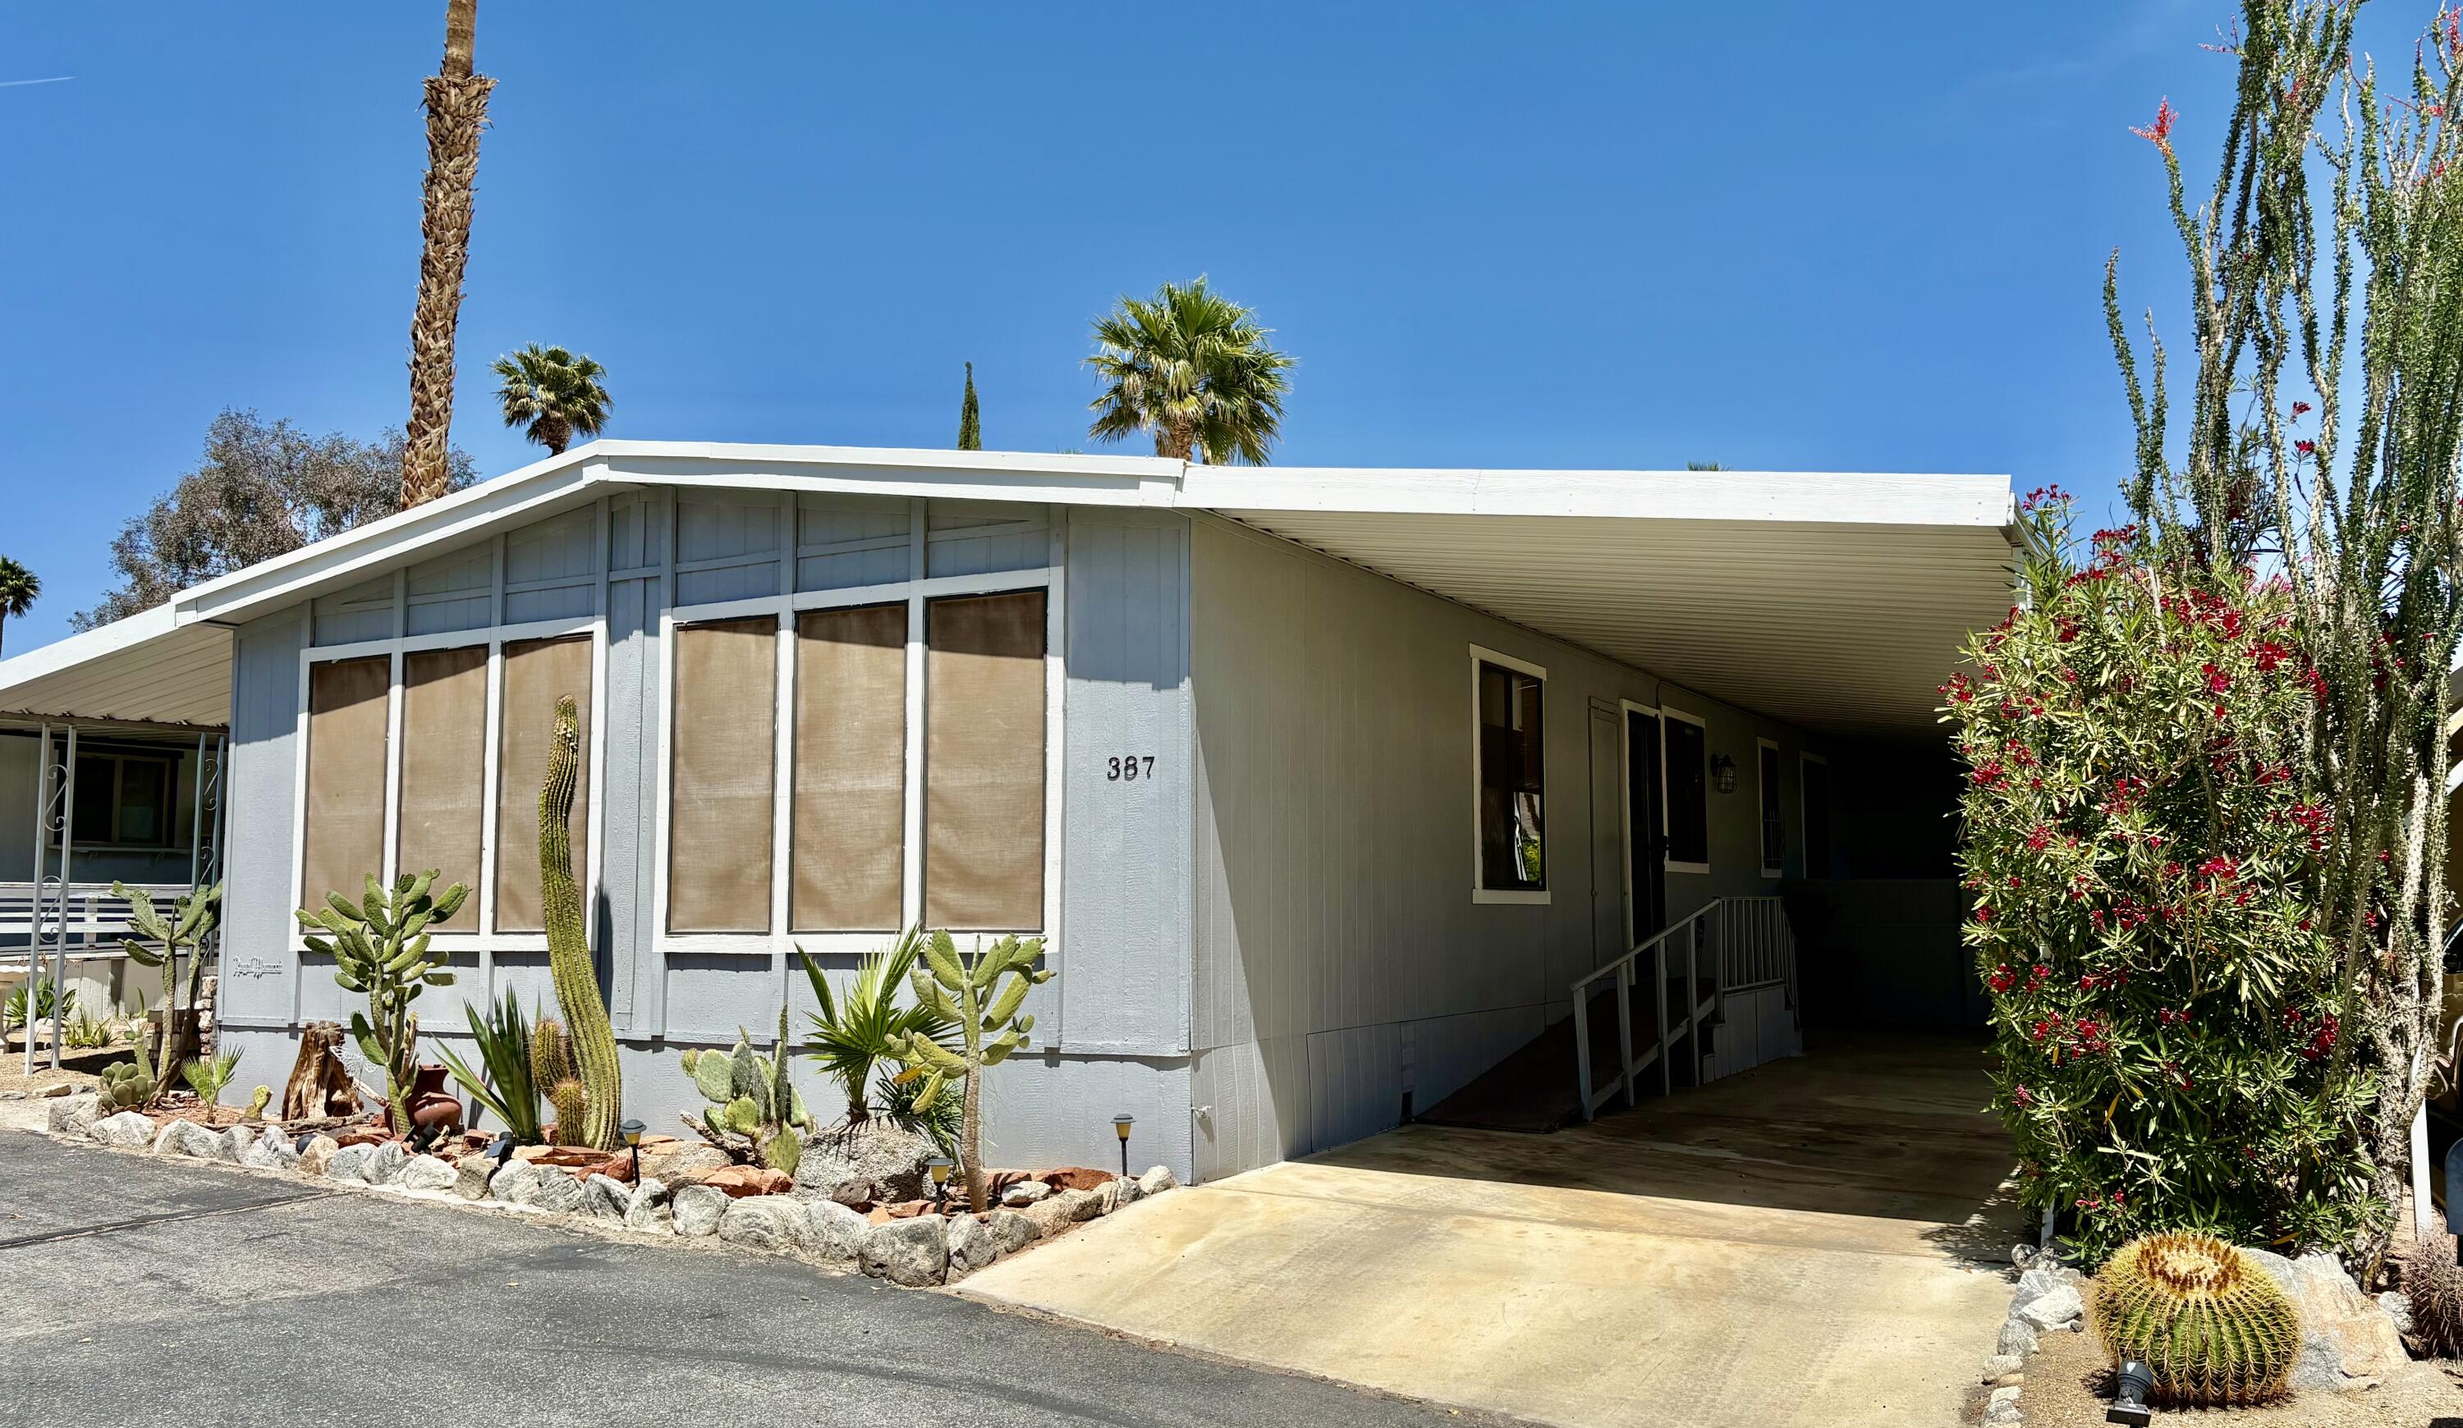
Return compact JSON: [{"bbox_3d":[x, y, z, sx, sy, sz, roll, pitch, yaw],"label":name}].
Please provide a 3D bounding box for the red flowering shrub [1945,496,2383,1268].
[{"bbox_3d":[3.289,0.539,6.508,1.400,2.570,1.350,-4,-7,29],"label":"red flowering shrub"}]

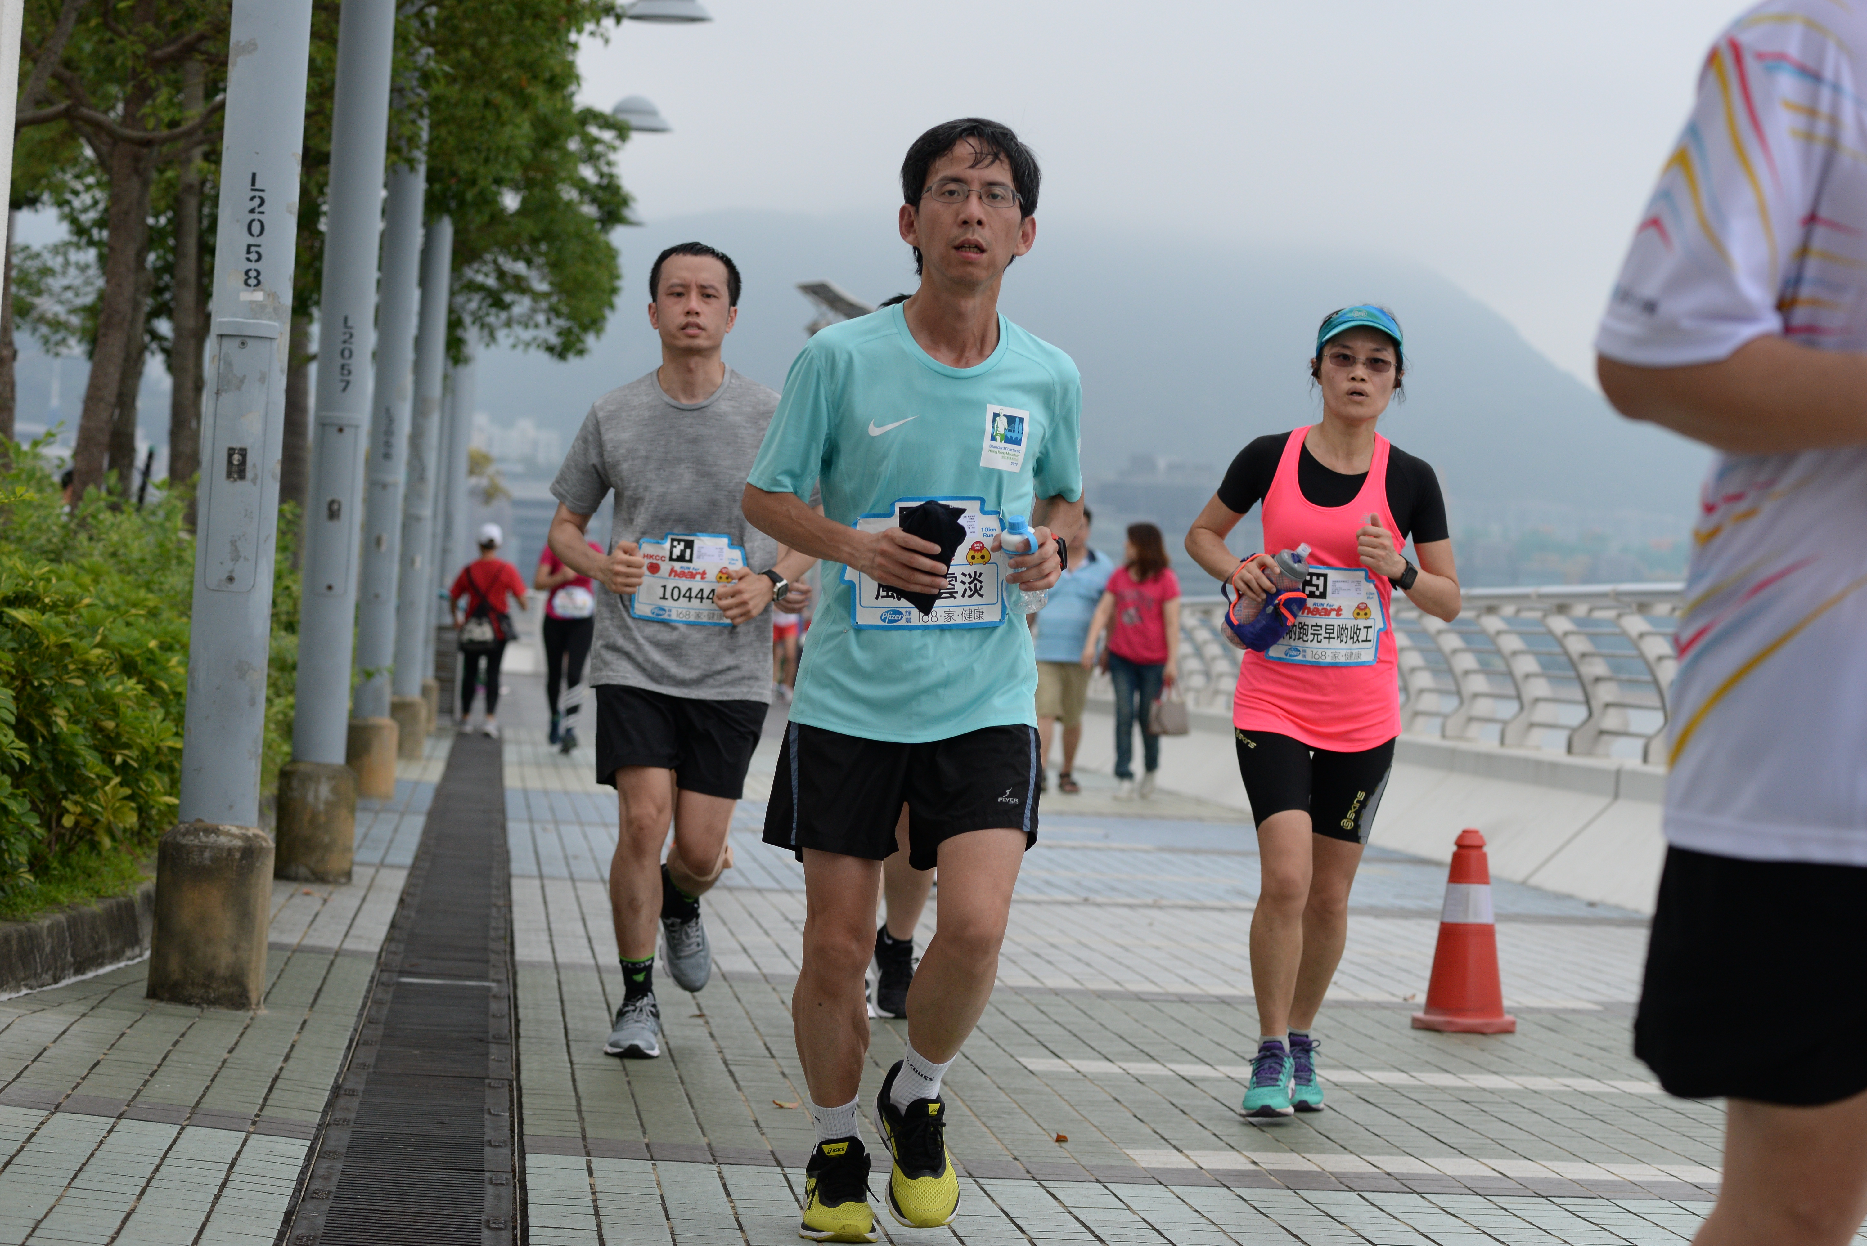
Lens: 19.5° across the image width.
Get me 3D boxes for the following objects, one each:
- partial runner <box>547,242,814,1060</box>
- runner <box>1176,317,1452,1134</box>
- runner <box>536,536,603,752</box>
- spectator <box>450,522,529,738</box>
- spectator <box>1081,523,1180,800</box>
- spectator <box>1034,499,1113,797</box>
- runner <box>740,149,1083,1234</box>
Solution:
[{"bbox_3d":[-0.552,0.061,11.600,0.572,1.747,0.800,3,0,-5],"label":"partial runner"},{"bbox_3d":[0.761,0.177,10.850,0.555,1.634,0.600,3,0,-2],"label":"runner"},{"bbox_3d":[-2.373,0.026,35.500,0.485,1.651,0.600,3,0,-5],"label":"runner"},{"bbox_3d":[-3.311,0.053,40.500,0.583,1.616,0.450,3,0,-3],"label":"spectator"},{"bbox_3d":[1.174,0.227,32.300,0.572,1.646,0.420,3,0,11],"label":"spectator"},{"bbox_3d":[0.822,0.156,33.000,0.526,1.747,0.450,3,0,-3],"label":"spectator"},{"bbox_3d":[-0.045,0.087,8.350,0.521,1.735,0.650,3,0,-6],"label":"runner"}]

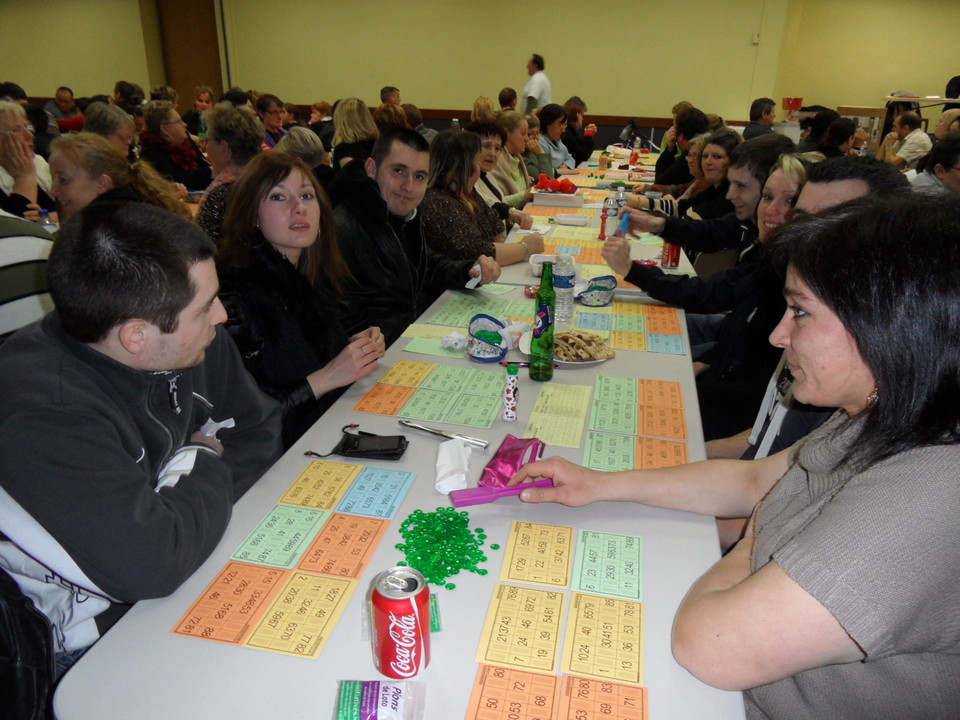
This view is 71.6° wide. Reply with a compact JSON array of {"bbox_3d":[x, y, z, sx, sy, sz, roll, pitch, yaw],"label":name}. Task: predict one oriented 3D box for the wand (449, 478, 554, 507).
[{"bbox_3d":[0.037,0.213,1.069,0.172,0.016,0.028,-8,23,-18],"label":"wand"}]

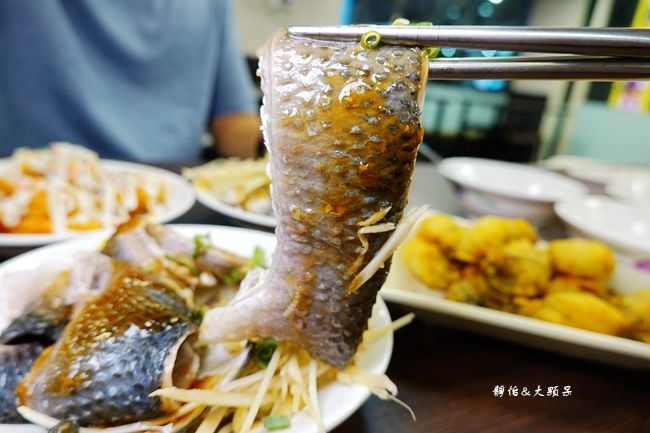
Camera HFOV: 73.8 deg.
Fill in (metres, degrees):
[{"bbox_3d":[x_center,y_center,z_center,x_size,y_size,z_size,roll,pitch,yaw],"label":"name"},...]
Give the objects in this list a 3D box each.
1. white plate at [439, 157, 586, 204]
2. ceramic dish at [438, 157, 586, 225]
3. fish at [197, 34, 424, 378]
[{"bbox_3d":[0.171,-0.029,0.410,0.130,0.022,0.130,3,23,-1],"label":"white plate"},{"bbox_3d":[0.170,-0.015,0.416,0.130,0.050,0.130,3,23,-1],"label":"ceramic dish"},{"bbox_3d":[-0.006,0.001,0.146,0.062,0.115,0.030,4,23,0],"label":"fish"}]

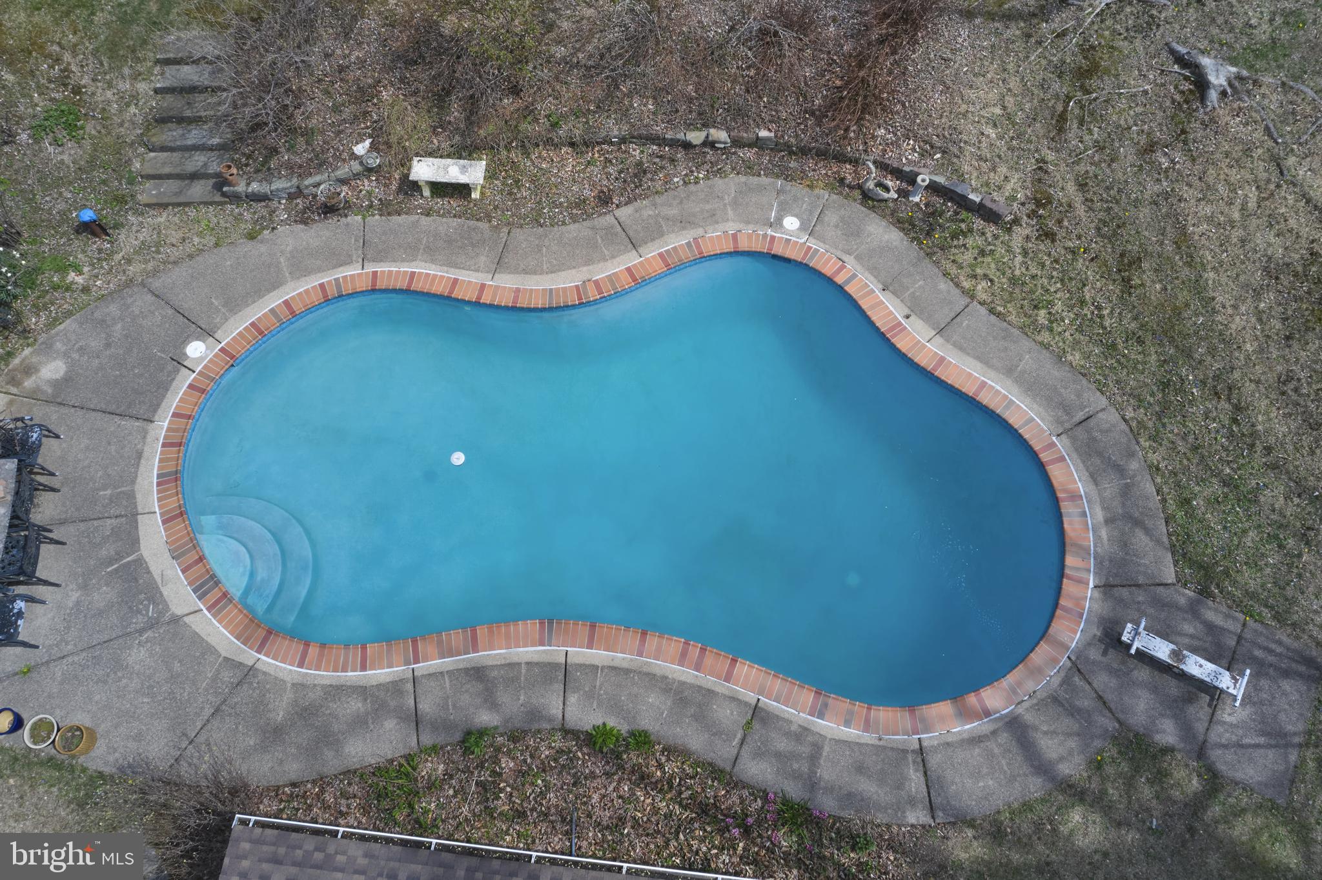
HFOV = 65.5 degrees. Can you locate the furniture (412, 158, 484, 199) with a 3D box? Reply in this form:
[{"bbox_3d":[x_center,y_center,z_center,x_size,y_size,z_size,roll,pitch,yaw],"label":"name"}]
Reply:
[{"bbox_3d":[-3.037,-3.777,14.869,1.060,0.410,0.380,4,65,3],"label":"furniture"}]

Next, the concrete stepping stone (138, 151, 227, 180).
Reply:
[{"bbox_3d":[-6.929,-4.047,15.166,1.300,0.126,0.430,0,65,1],"label":"concrete stepping stone"}]

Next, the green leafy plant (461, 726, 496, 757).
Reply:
[{"bbox_3d":[-2.054,3.418,11.671,0.400,0.220,0.325,0,65,1],"label":"green leafy plant"}]

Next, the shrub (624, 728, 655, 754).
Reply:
[{"bbox_3d":[-0.240,3.408,11.649,0.295,0.200,0.248,0,65,1],"label":"shrub"}]

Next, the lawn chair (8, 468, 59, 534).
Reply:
[{"bbox_3d":[-7.983,0.754,12.659,0.610,0.880,0.570,-5,65,-1],"label":"lawn chair"}]

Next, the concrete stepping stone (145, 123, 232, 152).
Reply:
[{"bbox_3d":[-6.912,-4.489,15.228,1.280,0.152,0.430,0,65,1],"label":"concrete stepping stone"}]

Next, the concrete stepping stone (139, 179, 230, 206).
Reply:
[{"bbox_3d":[-6.917,-3.633,15.097,1.300,0.115,0.420,0,65,1],"label":"concrete stepping stone"}]

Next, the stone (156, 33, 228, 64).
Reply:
[{"bbox_3d":[-6.939,-5.861,15.434,1.120,0.144,0.480,0,65,1],"label":"stone"}]

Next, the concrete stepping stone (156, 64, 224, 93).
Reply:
[{"bbox_3d":[-6.922,-5.392,15.364,1.130,0.140,0.440,0,65,1],"label":"concrete stepping stone"}]

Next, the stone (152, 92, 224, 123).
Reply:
[{"bbox_3d":[-6.884,-4.934,15.298,1.160,0.136,0.440,0,65,1],"label":"stone"}]

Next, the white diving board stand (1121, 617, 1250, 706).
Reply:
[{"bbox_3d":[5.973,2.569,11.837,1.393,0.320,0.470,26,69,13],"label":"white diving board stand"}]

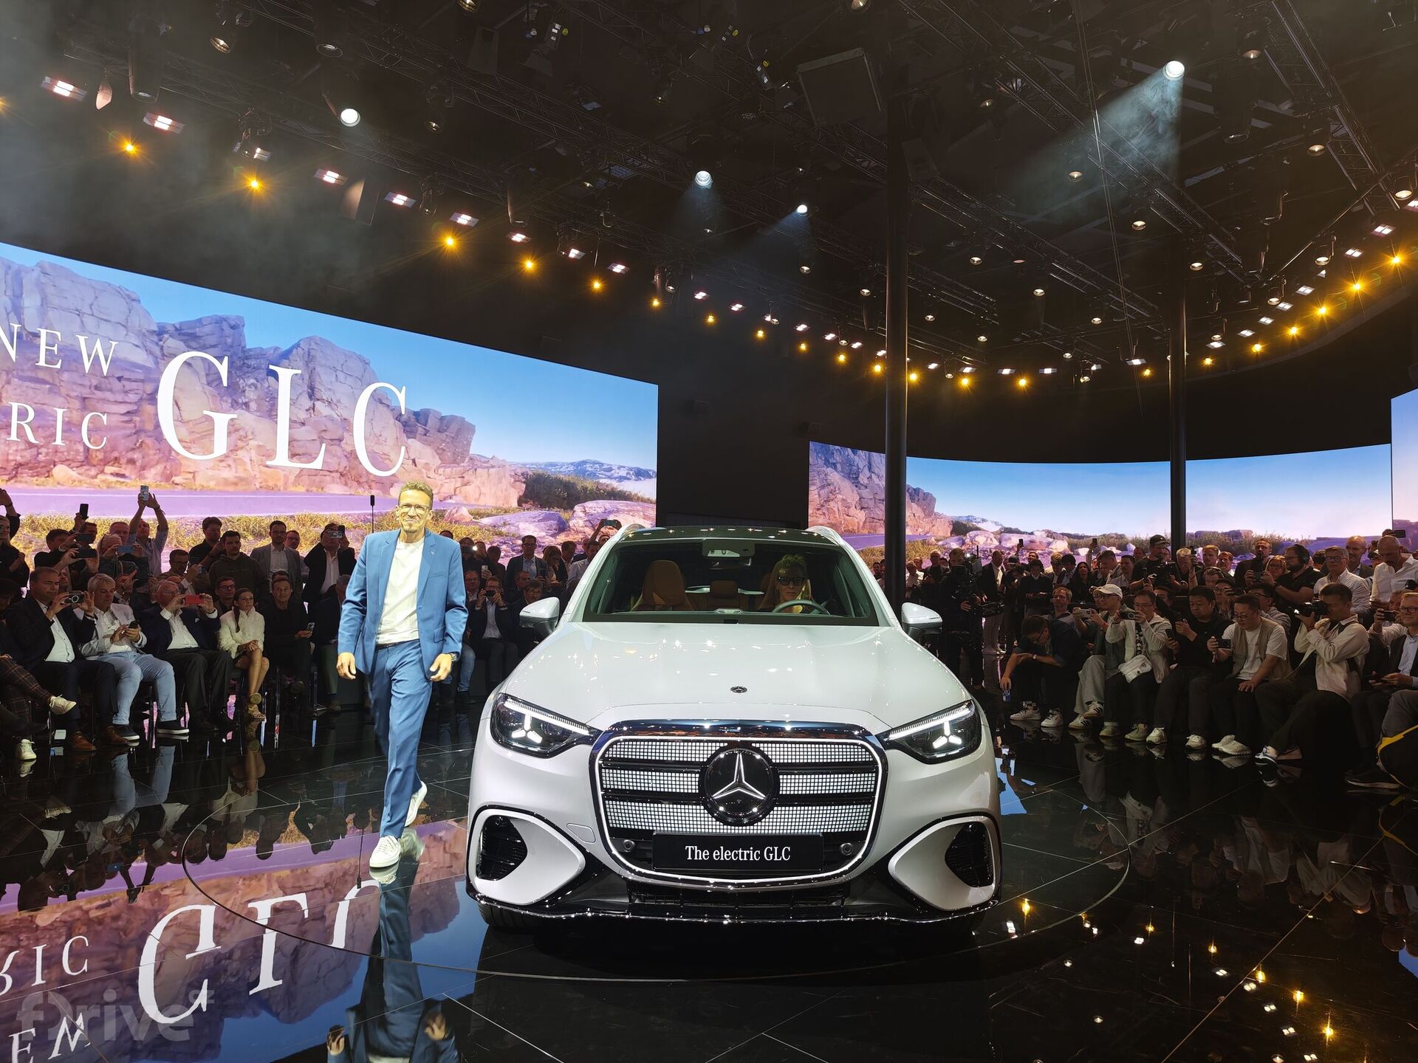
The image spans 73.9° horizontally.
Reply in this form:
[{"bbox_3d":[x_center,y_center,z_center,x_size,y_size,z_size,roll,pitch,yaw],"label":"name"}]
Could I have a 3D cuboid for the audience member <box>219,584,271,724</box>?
[{"bbox_3d":[-4.233,1.068,8.531,0.750,1.200,0.460,-1,-3,35],"label":"audience member"}]

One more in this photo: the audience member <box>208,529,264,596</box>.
[{"bbox_3d":[-4.888,0.850,9.664,0.520,1.713,0.340,3,-3,-43],"label":"audience member"}]

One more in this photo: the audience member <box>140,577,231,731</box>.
[{"bbox_3d":[-4.443,1.009,8.035,0.900,1.270,0.580,0,-3,23],"label":"audience member"}]

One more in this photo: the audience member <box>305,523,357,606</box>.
[{"bbox_3d":[-4.044,0.832,10.100,0.580,1.830,0.450,2,-3,-28],"label":"audience member"}]

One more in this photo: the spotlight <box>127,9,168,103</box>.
[{"bbox_3d":[-5.186,-4.383,8.700,0.350,0.760,0.350,-2,-3,44],"label":"spotlight"}]

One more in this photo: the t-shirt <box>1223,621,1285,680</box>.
[{"bbox_3d":[4.517,0.986,7.800,0.300,0.500,0.480,3,-3,-39],"label":"t-shirt"}]

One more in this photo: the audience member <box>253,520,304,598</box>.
[{"bbox_3d":[-4.625,0.817,10.100,0.560,1.840,0.360,3,-3,-30],"label":"audience member"}]

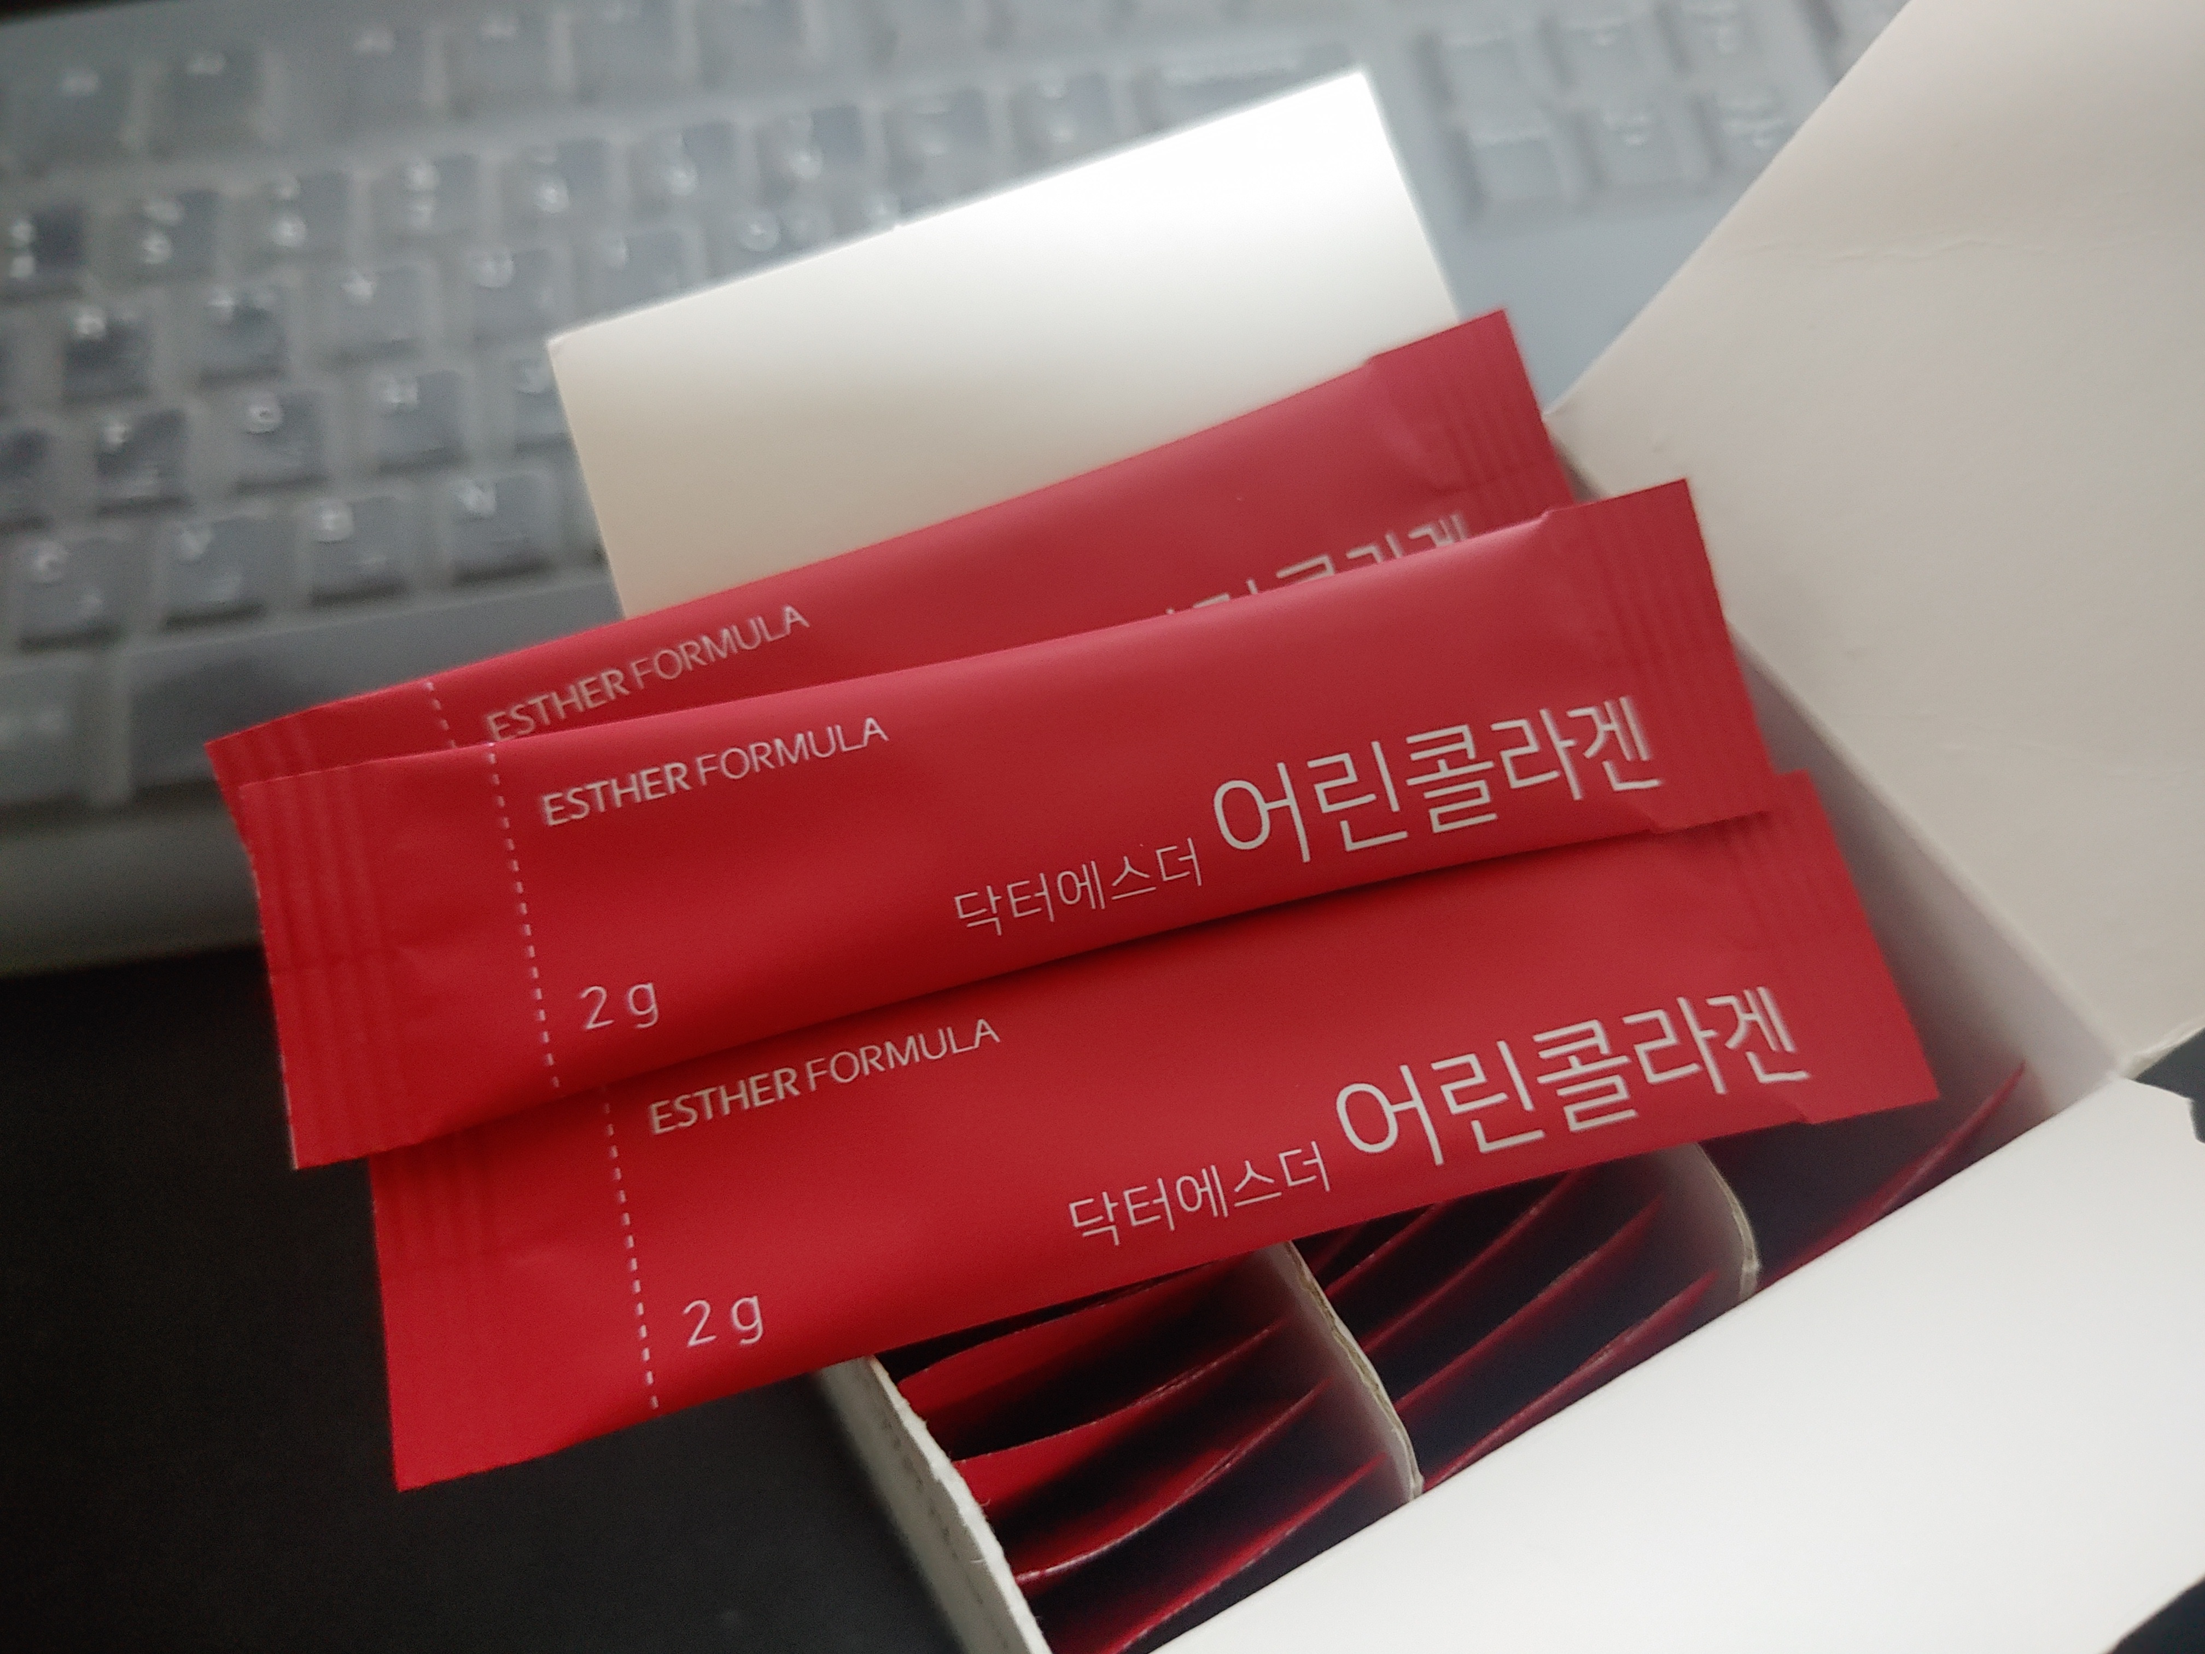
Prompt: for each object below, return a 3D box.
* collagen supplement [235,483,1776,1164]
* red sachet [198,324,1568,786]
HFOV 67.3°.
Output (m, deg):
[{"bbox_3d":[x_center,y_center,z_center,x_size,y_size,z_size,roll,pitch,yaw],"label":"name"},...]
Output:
[{"bbox_3d":[-0.005,-0.002,0.114,0.103,0.008,0.025,-13,83,-7],"label":"collagen supplement"},{"bbox_3d":[-0.012,-0.012,0.126,0.103,0.008,0.025,-20,91,-6],"label":"red sachet"}]

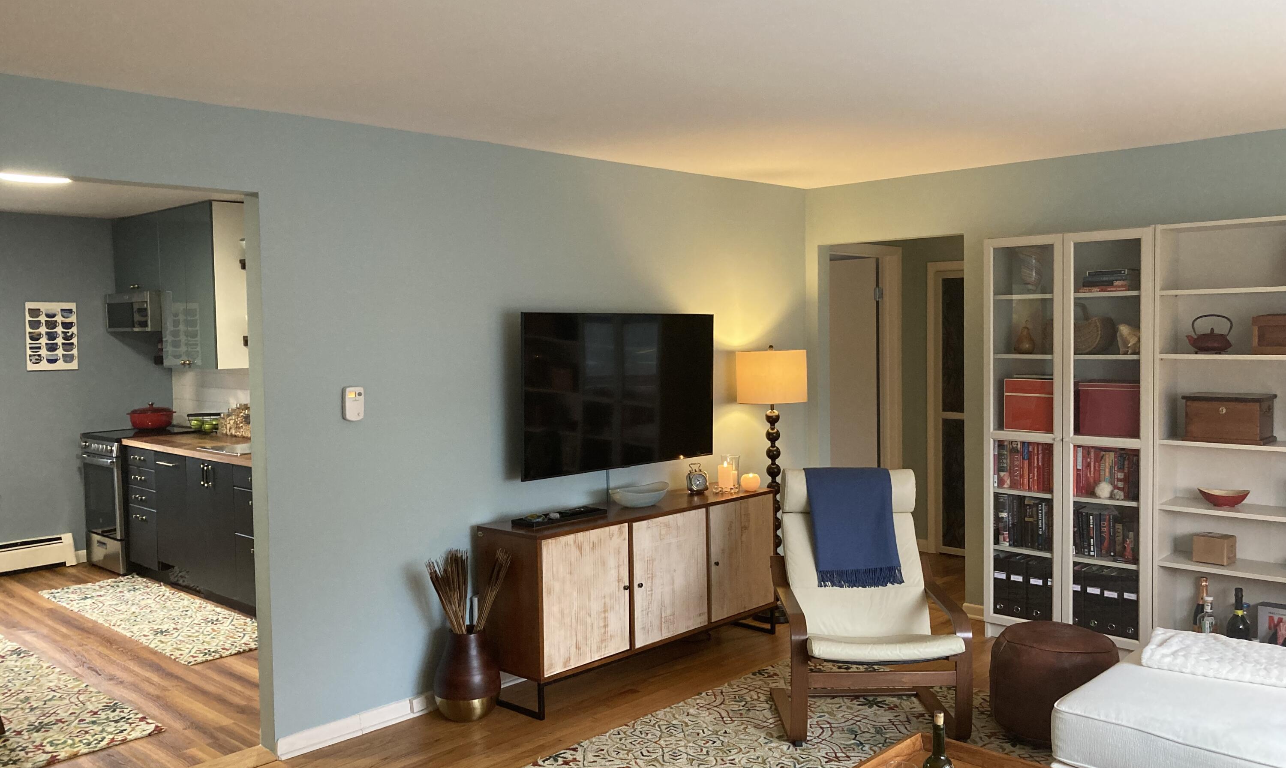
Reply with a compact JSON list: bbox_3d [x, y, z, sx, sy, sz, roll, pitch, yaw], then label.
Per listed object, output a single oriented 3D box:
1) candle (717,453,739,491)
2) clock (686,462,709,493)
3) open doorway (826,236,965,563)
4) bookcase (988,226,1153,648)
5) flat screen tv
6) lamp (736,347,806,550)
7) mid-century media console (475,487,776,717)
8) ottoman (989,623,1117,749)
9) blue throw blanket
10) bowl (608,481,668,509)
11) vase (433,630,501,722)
[{"bbox_3d":[0.430,0.454,5.331,0.105,0.185,0.105,-1,3,0],"label":"candle"},{"bbox_3d":[0.279,0.477,5.271,0.090,0.150,0.075,-2,3,-23],"label":"clock"},{"bbox_3d":[1.442,0.221,5.984,0.935,2.075,0.130,2,4,44],"label":"open doorway"},{"bbox_3d":[2.107,0.286,5.057,0.800,2.020,0.300,2,4,44],"label":"bookcase"},{"bbox_3d":[-0.091,0.031,4.986,0.060,0.731,1.268,2,4,44],"label":"flat screen tv"},{"bbox_3d":[0.714,0.532,5.648,0.385,1.488,0.385,-1,3,0],"label":"lamp"},{"bbox_3d":[-0.008,0.951,4.909,0.385,0.752,1.570,2,4,45],"label":"mid-century media console"},{"bbox_3d":[1.604,1.151,4.046,0.485,0.400,0.485,2,4,44],"label":"ottoman"},{"bbox_3d":[0.904,0.609,4.502,0.385,0.495,0.310,-1,3,-2],"label":"blue throw blanket"},{"bbox_3d":[-0.008,0.525,4.917,0.325,0.100,0.200,-3,4,-33],"label":"bowl"},{"bbox_3d":[-0.729,1.204,4.325,0.279,0.367,0.279,-1,3,0],"label":"vase"}]

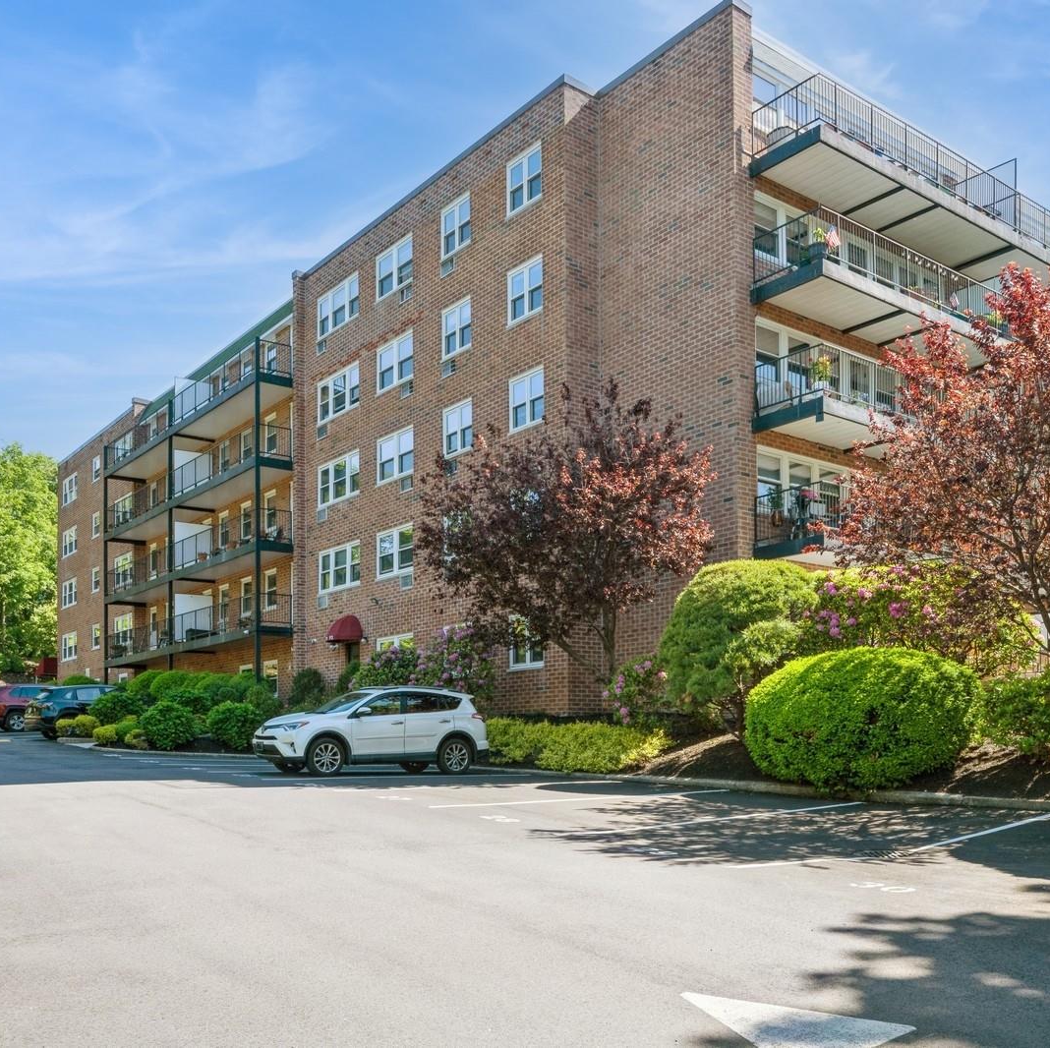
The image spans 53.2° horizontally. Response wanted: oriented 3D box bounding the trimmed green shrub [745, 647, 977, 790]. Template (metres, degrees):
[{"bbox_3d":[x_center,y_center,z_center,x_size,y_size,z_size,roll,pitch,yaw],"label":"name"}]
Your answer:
[{"bbox_3d":[5.236,3.037,16.300,3.600,2.100,2.900,-4,-7,30],"label":"trimmed green shrub"}]

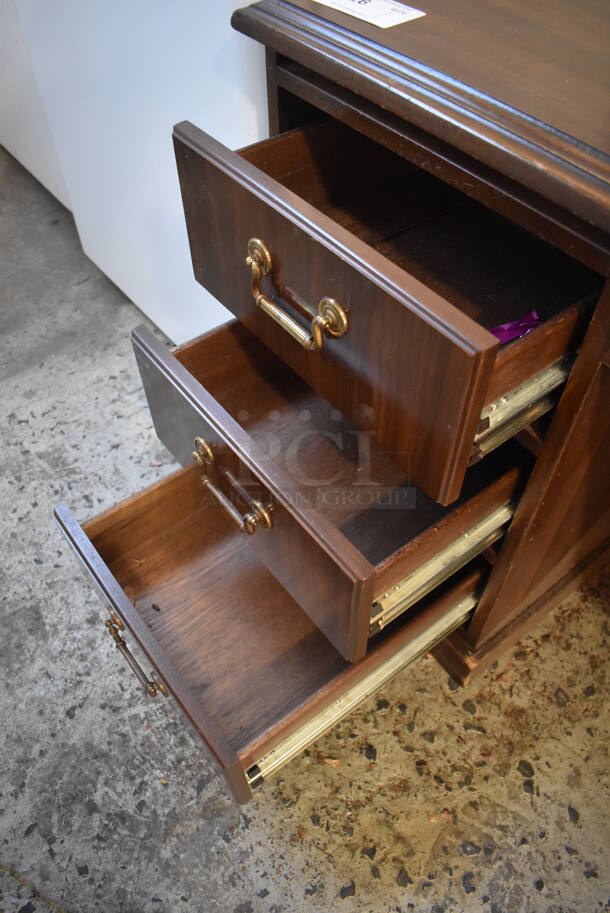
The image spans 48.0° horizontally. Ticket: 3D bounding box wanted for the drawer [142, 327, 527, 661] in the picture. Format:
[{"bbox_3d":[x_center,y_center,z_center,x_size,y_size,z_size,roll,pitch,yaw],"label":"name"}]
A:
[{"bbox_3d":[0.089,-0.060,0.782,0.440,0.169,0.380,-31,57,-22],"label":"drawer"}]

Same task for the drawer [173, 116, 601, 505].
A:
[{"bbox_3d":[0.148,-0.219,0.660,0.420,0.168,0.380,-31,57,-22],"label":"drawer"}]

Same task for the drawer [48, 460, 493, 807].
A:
[{"bbox_3d":[-0.020,0.126,0.875,0.460,0.150,0.380,-31,57,-22],"label":"drawer"}]

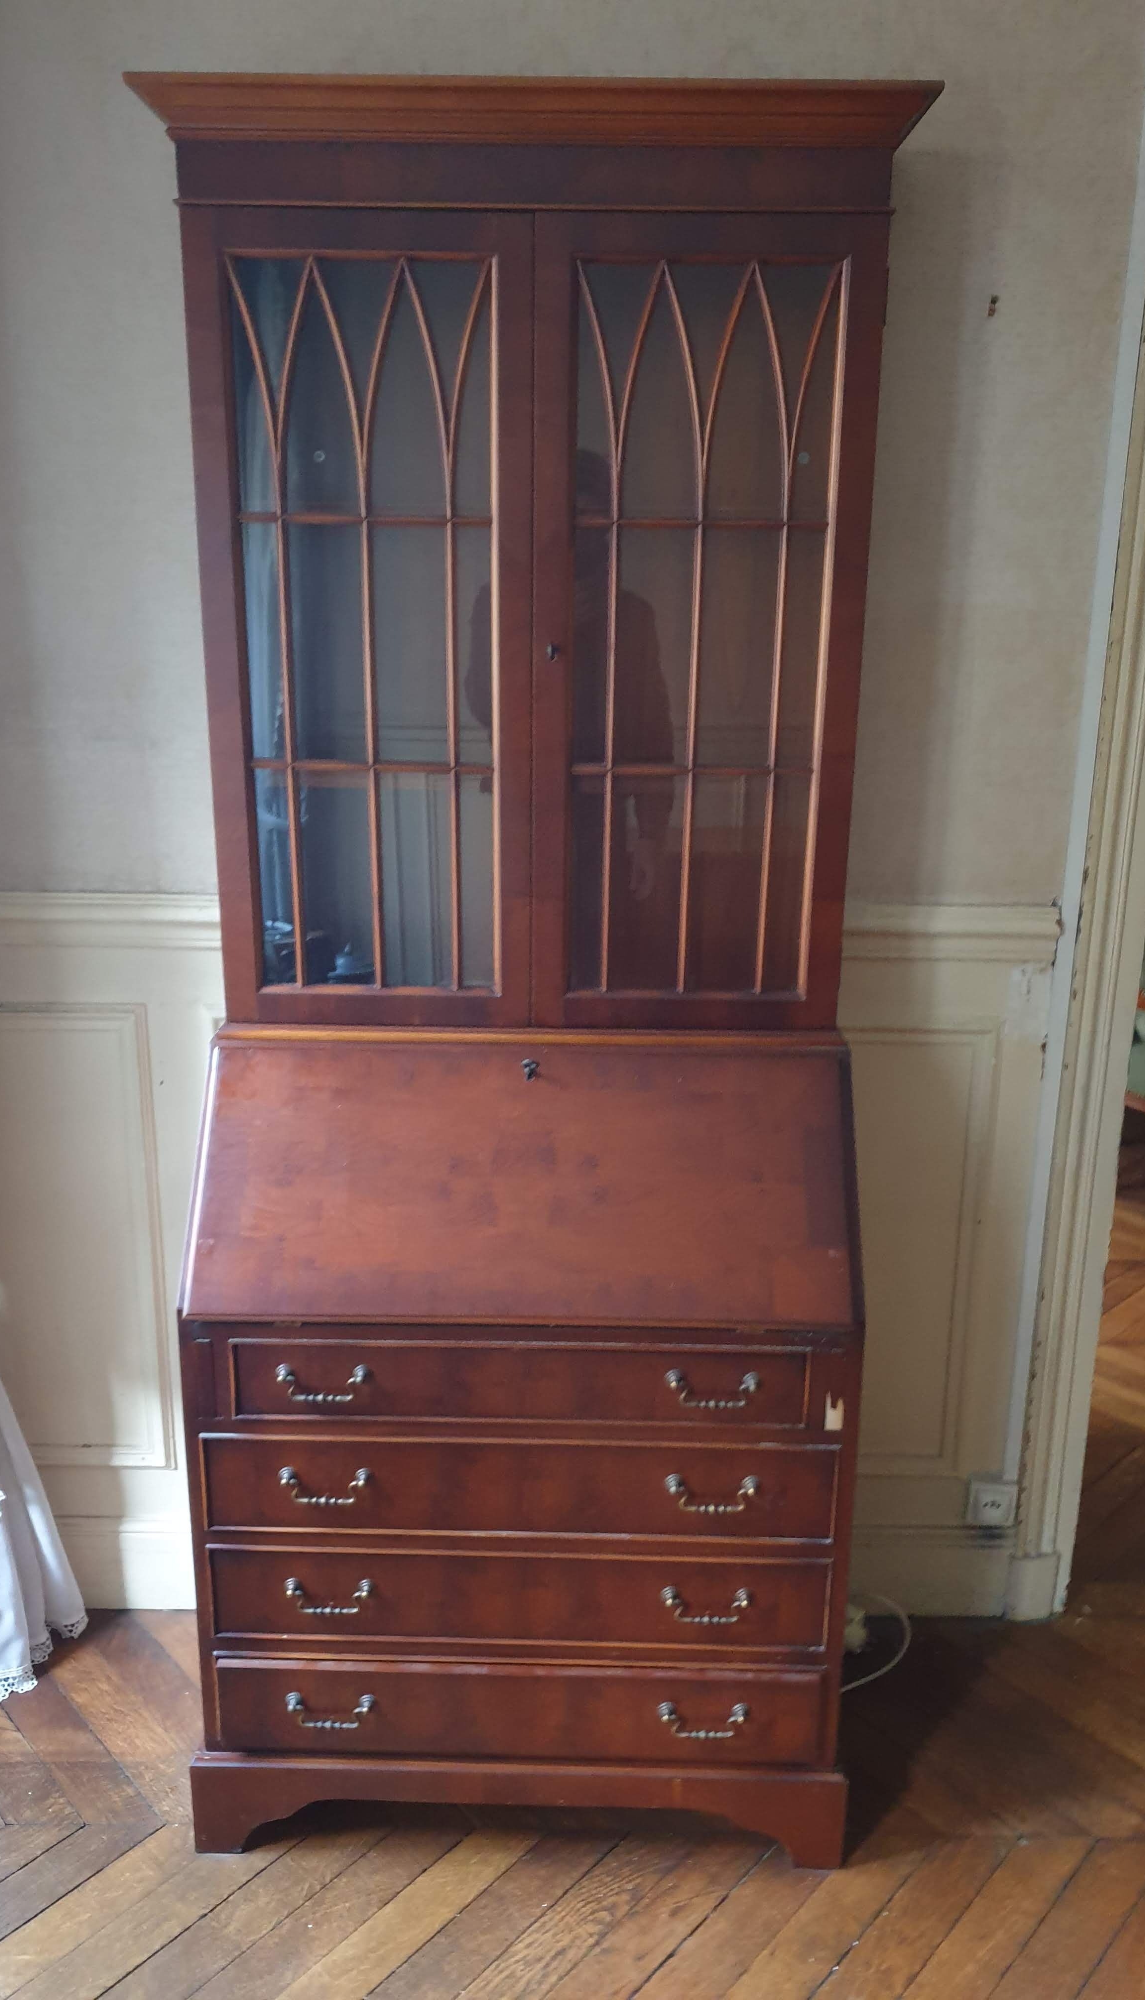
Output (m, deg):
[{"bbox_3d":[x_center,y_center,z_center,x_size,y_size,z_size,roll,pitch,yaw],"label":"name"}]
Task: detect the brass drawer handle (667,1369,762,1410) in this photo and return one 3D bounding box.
[{"bbox_3d":[0.160,0.451,1.732,0.106,0.043,0.027,1,16,0],"label":"brass drawer handle"}]

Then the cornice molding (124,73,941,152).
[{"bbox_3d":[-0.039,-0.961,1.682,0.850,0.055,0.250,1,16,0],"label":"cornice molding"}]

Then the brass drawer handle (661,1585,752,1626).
[{"bbox_3d":[0.160,0.734,1.812,0.106,0.043,0.027,1,16,0],"label":"brass drawer handle"}]

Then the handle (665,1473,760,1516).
[{"bbox_3d":[0.164,0.585,1.770,0.106,0.043,0.027,1,16,0],"label":"handle"}]

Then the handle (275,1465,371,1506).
[{"bbox_3d":[-0.293,0.576,1.773,0.106,0.043,0.027,1,16,0],"label":"handle"}]

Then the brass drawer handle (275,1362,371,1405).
[{"bbox_3d":[-0.289,0.446,1.736,0.106,0.043,0.027,1,16,0],"label":"brass drawer handle"}]

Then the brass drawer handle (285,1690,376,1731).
[{"bbox_3d":[-0.296,0.872,1.835,0.106,0.043,0.027,1,16,0],"label":"brass drawer handle"}]

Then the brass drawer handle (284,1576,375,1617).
[{"bbox_3d":[-0.293,0.723,1.814,0.106,0.043,0.027,1,16,0],"label":"brass drawer handle"}]

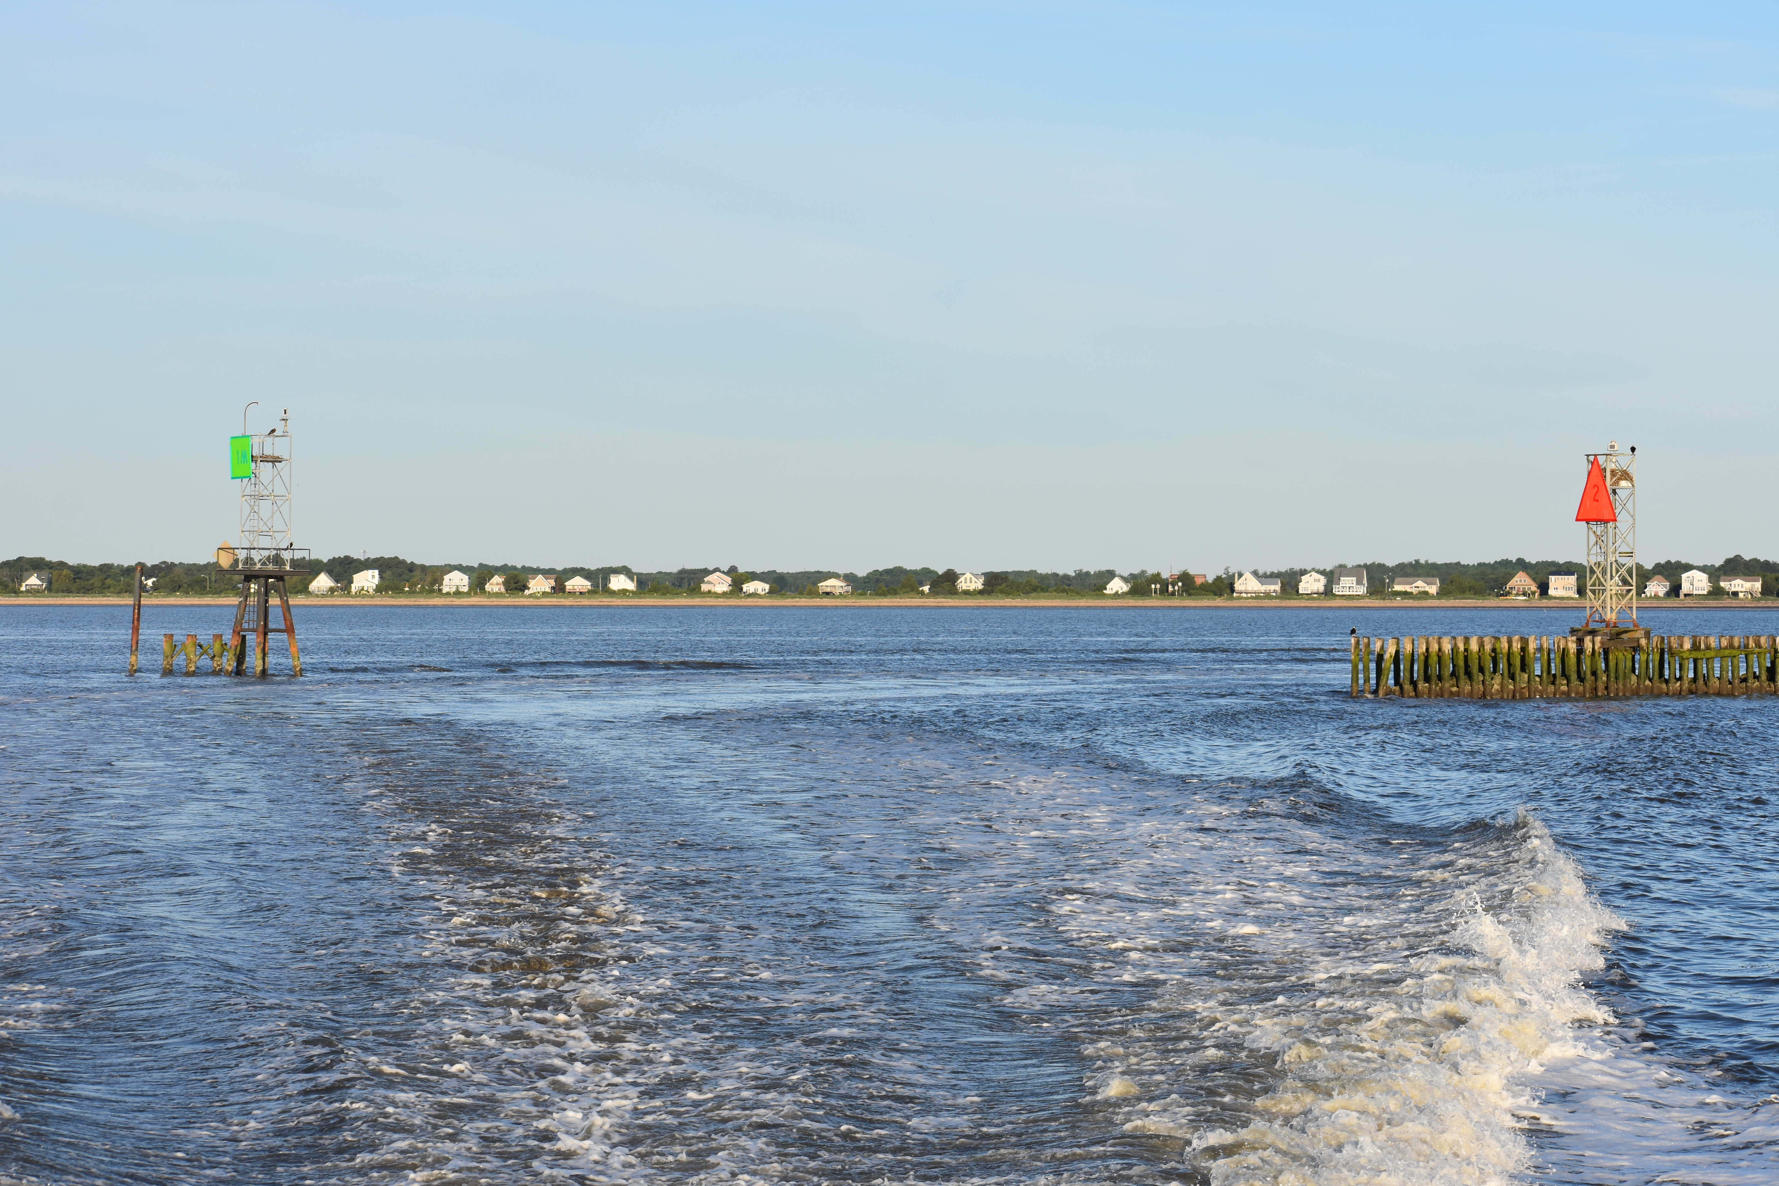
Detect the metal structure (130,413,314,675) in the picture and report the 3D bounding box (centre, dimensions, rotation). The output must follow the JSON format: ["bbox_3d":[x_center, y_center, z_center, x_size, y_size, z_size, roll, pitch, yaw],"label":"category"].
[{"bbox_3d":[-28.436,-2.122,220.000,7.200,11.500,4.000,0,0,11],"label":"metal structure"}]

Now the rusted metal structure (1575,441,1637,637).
[{"bbox_3d":[25.999,-1.929,187.000,1.400,7.050,2.400,0,0,-35],"label":"rusted metal structure"}]

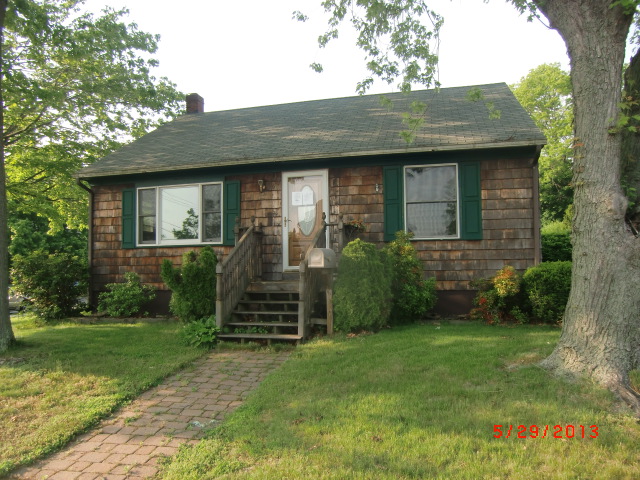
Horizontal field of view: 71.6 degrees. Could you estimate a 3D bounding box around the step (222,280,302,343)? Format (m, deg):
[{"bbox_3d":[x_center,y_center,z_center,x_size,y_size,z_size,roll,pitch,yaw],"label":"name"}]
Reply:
[{"bbox_3d":[-0.762,1.162,7.384,1.300,0.865,1.340,-2,-3,12],"label":"step"}]

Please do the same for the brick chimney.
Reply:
[{"bbox_3d":[-4.140,-4.482,14.805,0.420,0.690,0.420,-2,-3,12],"label":"brick chimney"}]

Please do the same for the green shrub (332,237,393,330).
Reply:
[{"bbox_3d":[0.760,0.775,7.946,1.050,1.590,1.000,-2,-3,12],"label":"green shrub"}]

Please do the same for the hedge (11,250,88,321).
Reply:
[{"bbox_3d":[-6.226,1.027,10.246,1.550,1.550,1.450,-2,-3,12],"label":"hedge"}]

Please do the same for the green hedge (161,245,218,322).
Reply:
[{"bbox_3d":[-2.734,0.919,9.301,1.120,1.550,0.970,-2,-3,12],"label":"green hedge"}]

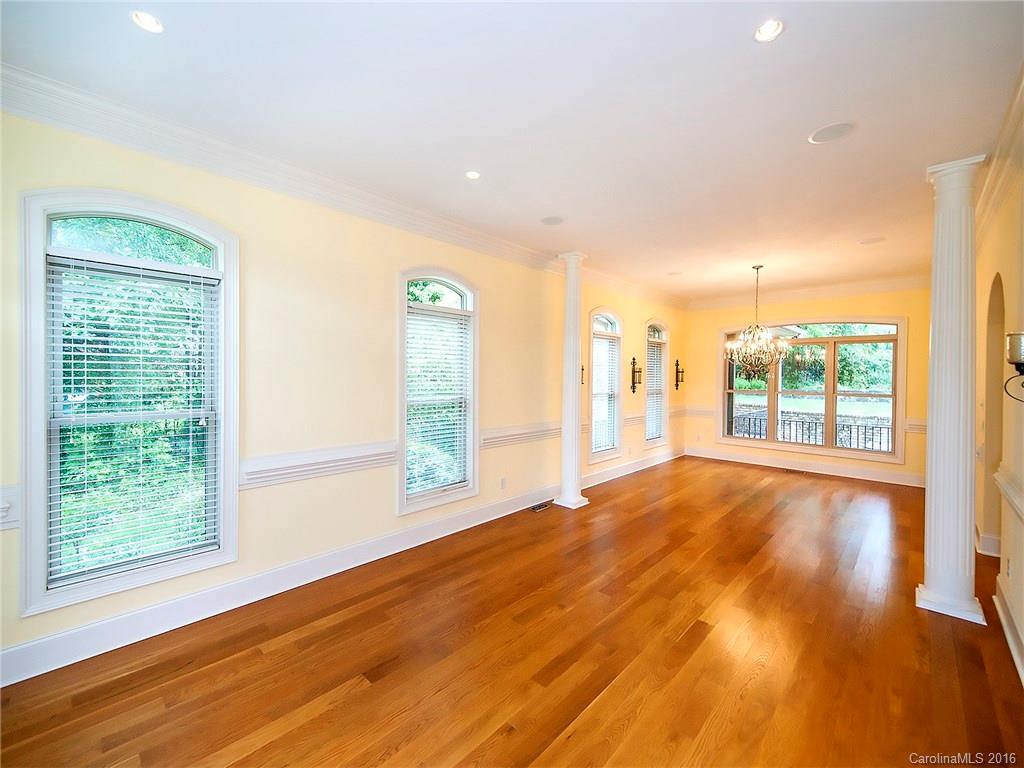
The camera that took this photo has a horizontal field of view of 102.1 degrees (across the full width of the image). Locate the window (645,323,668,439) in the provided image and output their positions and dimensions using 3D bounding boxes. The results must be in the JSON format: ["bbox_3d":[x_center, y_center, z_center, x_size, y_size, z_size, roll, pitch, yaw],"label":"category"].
[{"bbox_3d":[2.522,-0.010,7.212,0.112,2.179,0.905,2,2,44],"label":"window"}]

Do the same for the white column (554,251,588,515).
[{"bbox_3d":[0.727,-0.037,4.974,0.322,2.962,0.324,2,2,44],"label":"white column"}]

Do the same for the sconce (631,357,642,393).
[{"bbox_3d":[1.976,-0.132,6.509,0.129,0.564,0.171,2,2,44],"label":"sconce"}]

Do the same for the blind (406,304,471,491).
[{"bbox_3d":[-0.693,0.160,3.924,0.059,1.741,0.744,2,2,44],"label":"blind"}]

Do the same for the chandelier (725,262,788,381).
[{"bbox_3d":[3.167,-0.782,5.358,0.713,1.451,0.713,2,2,44],"label":"chandelier"}]

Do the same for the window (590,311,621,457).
[{"bbox_3d":[1.385,0.007,6.037,0.112,2.179,0.905,2,2,44],"label":"window"}]

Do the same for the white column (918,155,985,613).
[{"bbox_3d":[2.991,0.030,2.788,0.322,2.962,0.322,2,2,44],"label":"white column"}]

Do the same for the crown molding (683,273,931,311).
[{"bbox_3d":[4.647,-1.441,6.735,3.597,0.171,0.136,2,2,44],"label":"crown molding"}]

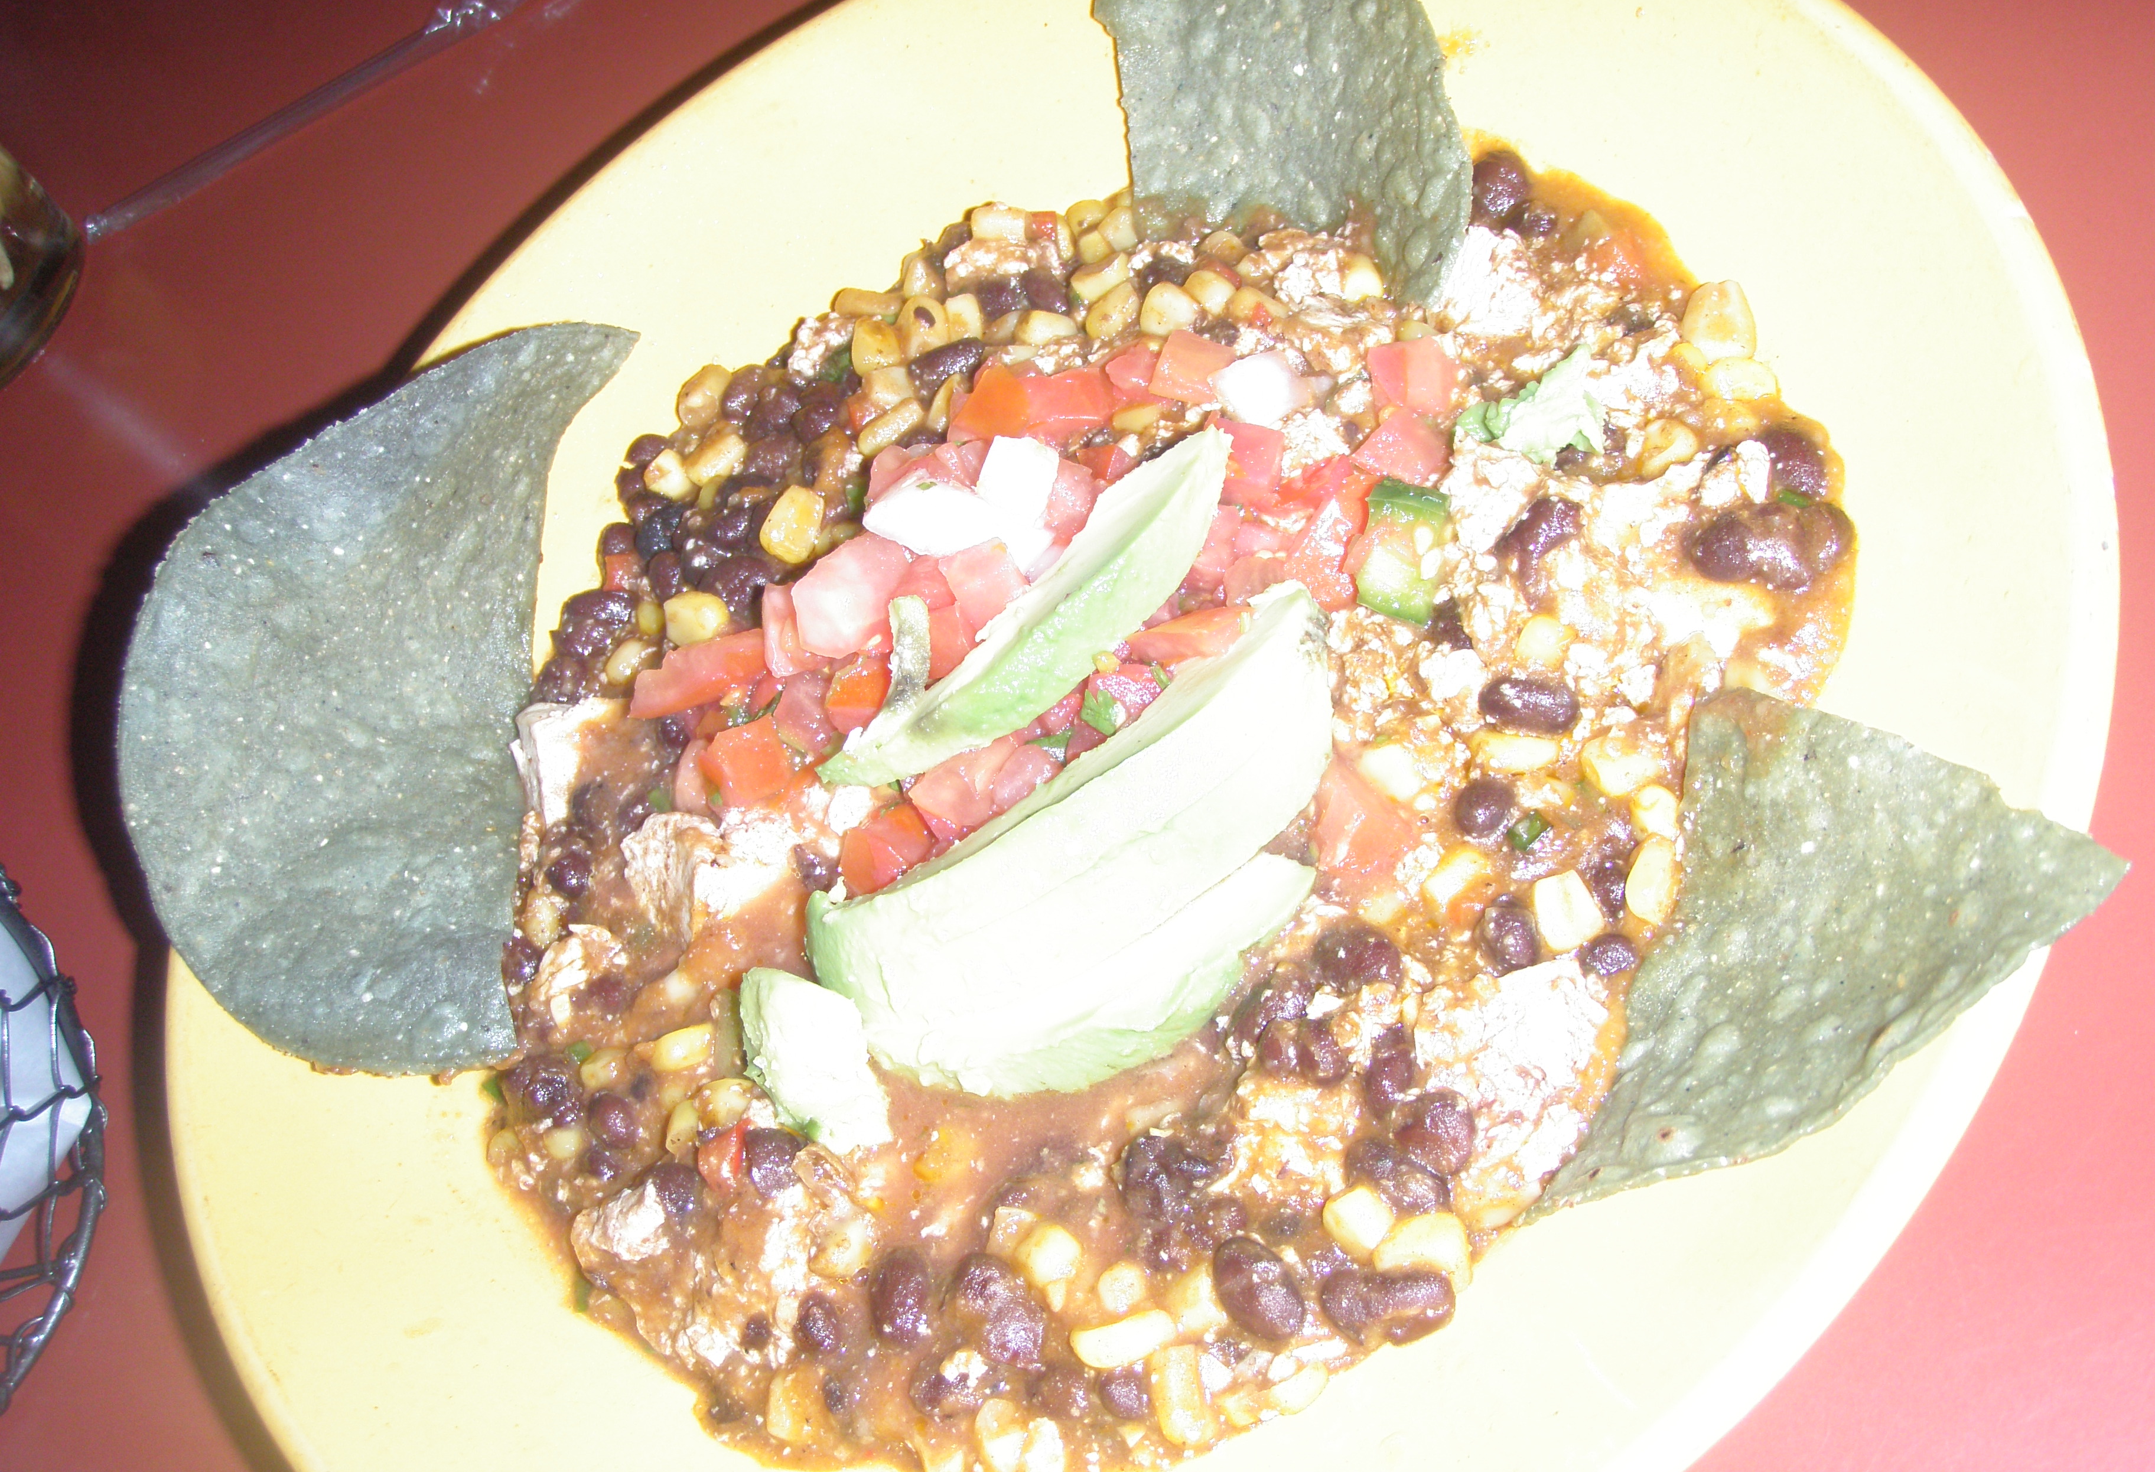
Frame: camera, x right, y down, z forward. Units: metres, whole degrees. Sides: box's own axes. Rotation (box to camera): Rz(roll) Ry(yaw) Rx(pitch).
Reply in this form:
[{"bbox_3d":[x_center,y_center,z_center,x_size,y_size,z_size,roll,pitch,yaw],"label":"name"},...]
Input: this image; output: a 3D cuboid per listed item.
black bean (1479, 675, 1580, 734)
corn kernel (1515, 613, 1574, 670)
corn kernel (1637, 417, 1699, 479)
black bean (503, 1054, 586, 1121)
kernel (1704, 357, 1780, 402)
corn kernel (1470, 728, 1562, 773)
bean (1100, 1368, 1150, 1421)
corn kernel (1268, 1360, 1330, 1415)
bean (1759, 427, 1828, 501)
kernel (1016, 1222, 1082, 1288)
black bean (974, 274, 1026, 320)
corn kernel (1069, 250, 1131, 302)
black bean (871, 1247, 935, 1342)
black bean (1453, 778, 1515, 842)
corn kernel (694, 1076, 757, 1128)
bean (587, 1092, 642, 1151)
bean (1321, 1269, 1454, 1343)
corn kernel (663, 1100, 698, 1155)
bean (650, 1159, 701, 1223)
[{"bbox_3d":[0.054,-0.004,0.282,0.013,0.007,0.007,8,67,31],"label":"black bean"},{"bbox_3d":[0.061,-0.012,0.311,0.008,0.006,0.007,18,65,17],"label":"corn kernel"},{"bbox_3d":[0.073,-0.036,0.293,0.007,0.005,0.009,19,73,35],"label":"corn kernel"},{"bbox_3d":[-0.077,0.051,0.343,0.013,0.008,0.009,11,69,33],"label":"black bean"},{"bbox_3d":[0.093,-0.050,0.331,0.010,0.006,0.007,8,63,12],"label":"kernel"},{"bbox_3d":[0.055,0.002,0.296,0.011,0.006,0.007,6,66,31],"label":"corn kernel"},{"bbox_3d":[0.005,0.075,0.269,0.007,0.006,0.006,17,72,34],"label":"bean"},{"bbox_3d":[0.026,0.077,0.278,0.009,0.005,0.006,-33,52,8],"label":"corn kernel"},{"bbox_3d":[0.091,-0.034,0.299,0.009,0.008,0.011,-31,52,10],"label":"bean"},{"bbox_3d":[-0.003,0.065,0.297,0.008,0.006,0.009,-39,52,3],"label":"kernel"},{"bbox_3d":[-0.013,-0.071,0.381,0.010,0.007,0.008,-6,60,25],"label":"black bean"},{"bbox_3d":[0.003,-0.069,0.353,0.009,0.006,0.006,-28,61,-8],"label":"corn kernel"},{"bbox_3d":[-0.022,0.072,0.303,0.009,0.008,0.013,-21,55,17],"label":"black bean"},{"bbox_3d":[0.051,0.009,0.299,0.009,0.007,0.008,-28,53,12],"label":"black bean"},{"bbox_3d":[-0.044,0.046,0.293,0.008,0.006,0.007,-14,60,0],"label":"corn kernel"},{"bbox_3d":[-0.066,0.055,0.336,0.007,0.007,0.009,-37,52,5],"label":"bean"},{"bbox_3d":[0.036,0.066,0.275,0.015,0.007,0.008,-3,61,6],"label":"bean"},{"bbox_3d":[-0.056,0.055,0.332,0.005,0.005,0.009,18,73,35],"label":"corn kernel"},{"bbox_3d":[-0.053,0.059,0.305,0.009,0.007,0.007,-32,52,8],"label":"bean"}]

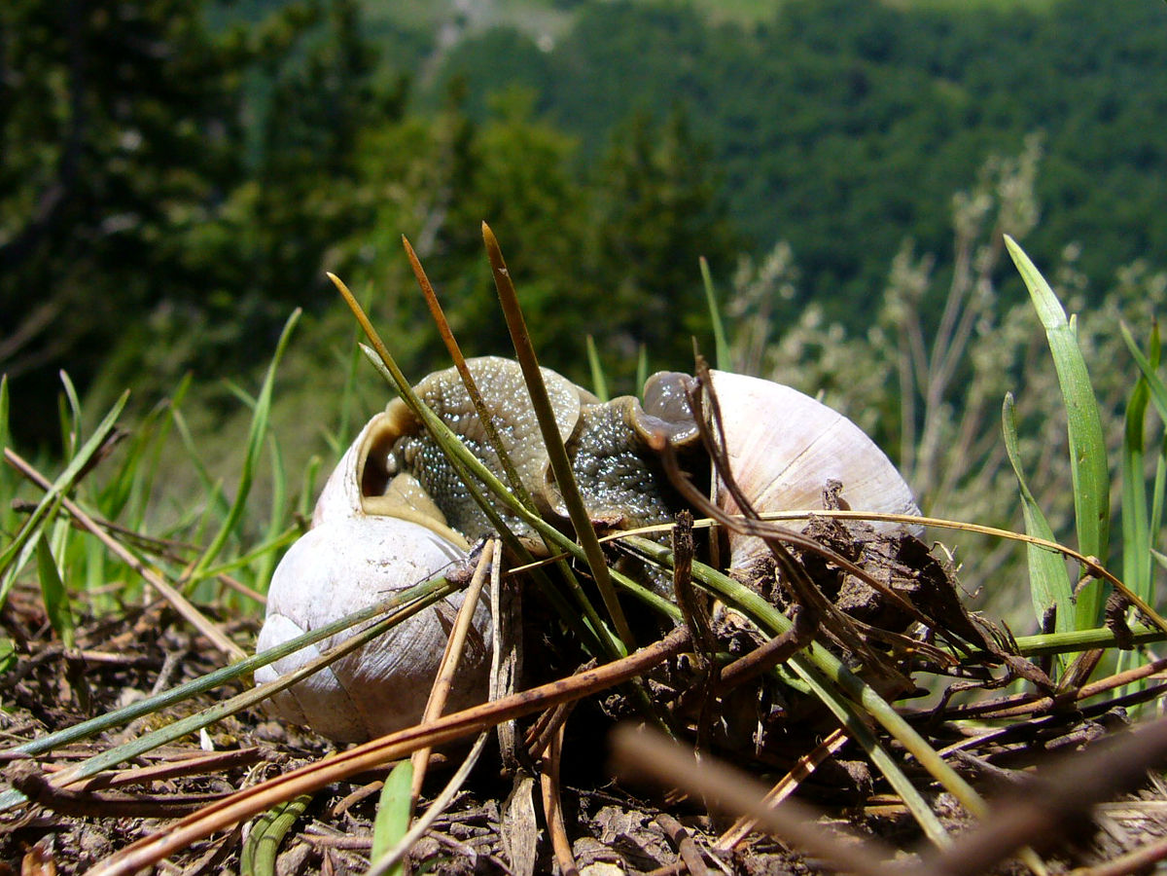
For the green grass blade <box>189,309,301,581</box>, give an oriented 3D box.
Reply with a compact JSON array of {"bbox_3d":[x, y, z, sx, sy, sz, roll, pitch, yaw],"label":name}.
[{"bbox_3d":[-0.062,0.002,0.215,0.020,0.051,0.010,0,5,0],"label":"green grass blade"}]

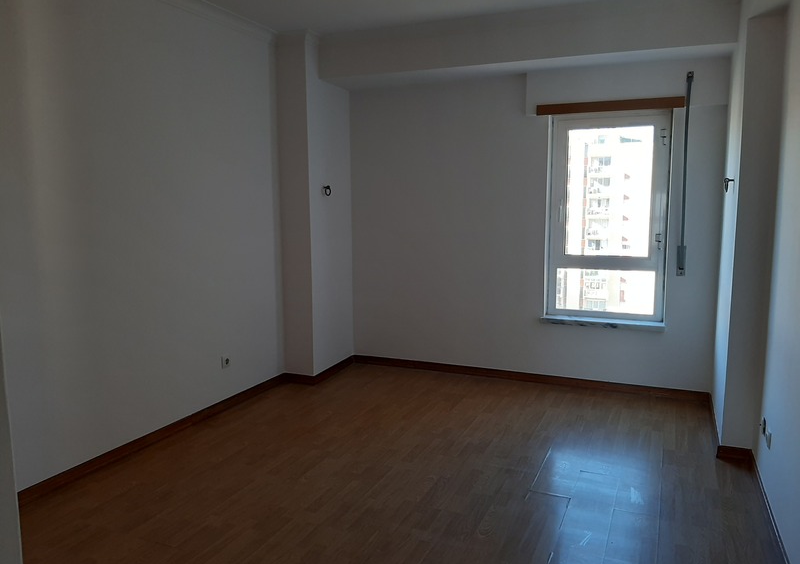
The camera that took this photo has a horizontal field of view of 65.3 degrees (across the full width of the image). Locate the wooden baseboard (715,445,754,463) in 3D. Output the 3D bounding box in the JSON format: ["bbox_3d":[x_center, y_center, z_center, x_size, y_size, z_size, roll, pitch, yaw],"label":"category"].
[{"bbox_3d":[1.824,0.934,3.405,0.169,0.070,0.018,3,8,23],"label":"wooden baseboard"}]

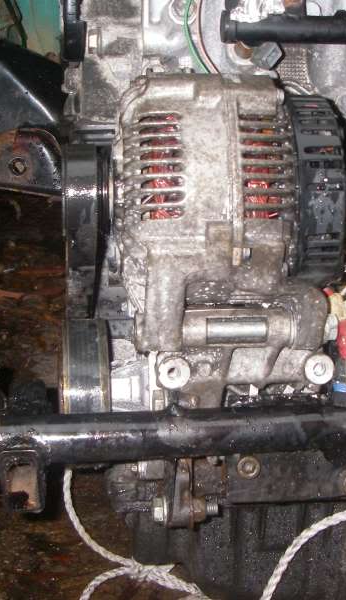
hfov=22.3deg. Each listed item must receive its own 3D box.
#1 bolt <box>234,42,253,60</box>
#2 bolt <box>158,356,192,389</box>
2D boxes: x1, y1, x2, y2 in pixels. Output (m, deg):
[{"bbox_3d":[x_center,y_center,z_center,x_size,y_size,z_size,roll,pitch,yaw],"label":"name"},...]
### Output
[{"bbox_3d":[0.051,-0.180,0.635,0.015,0.015,0.012,-4,-1,-14],"label":"bolt"},{"bbox_3d":[0.000,0.051,0.615,0.022,0.022,0.014,-4,-1,-14],"label":"bolt"}]

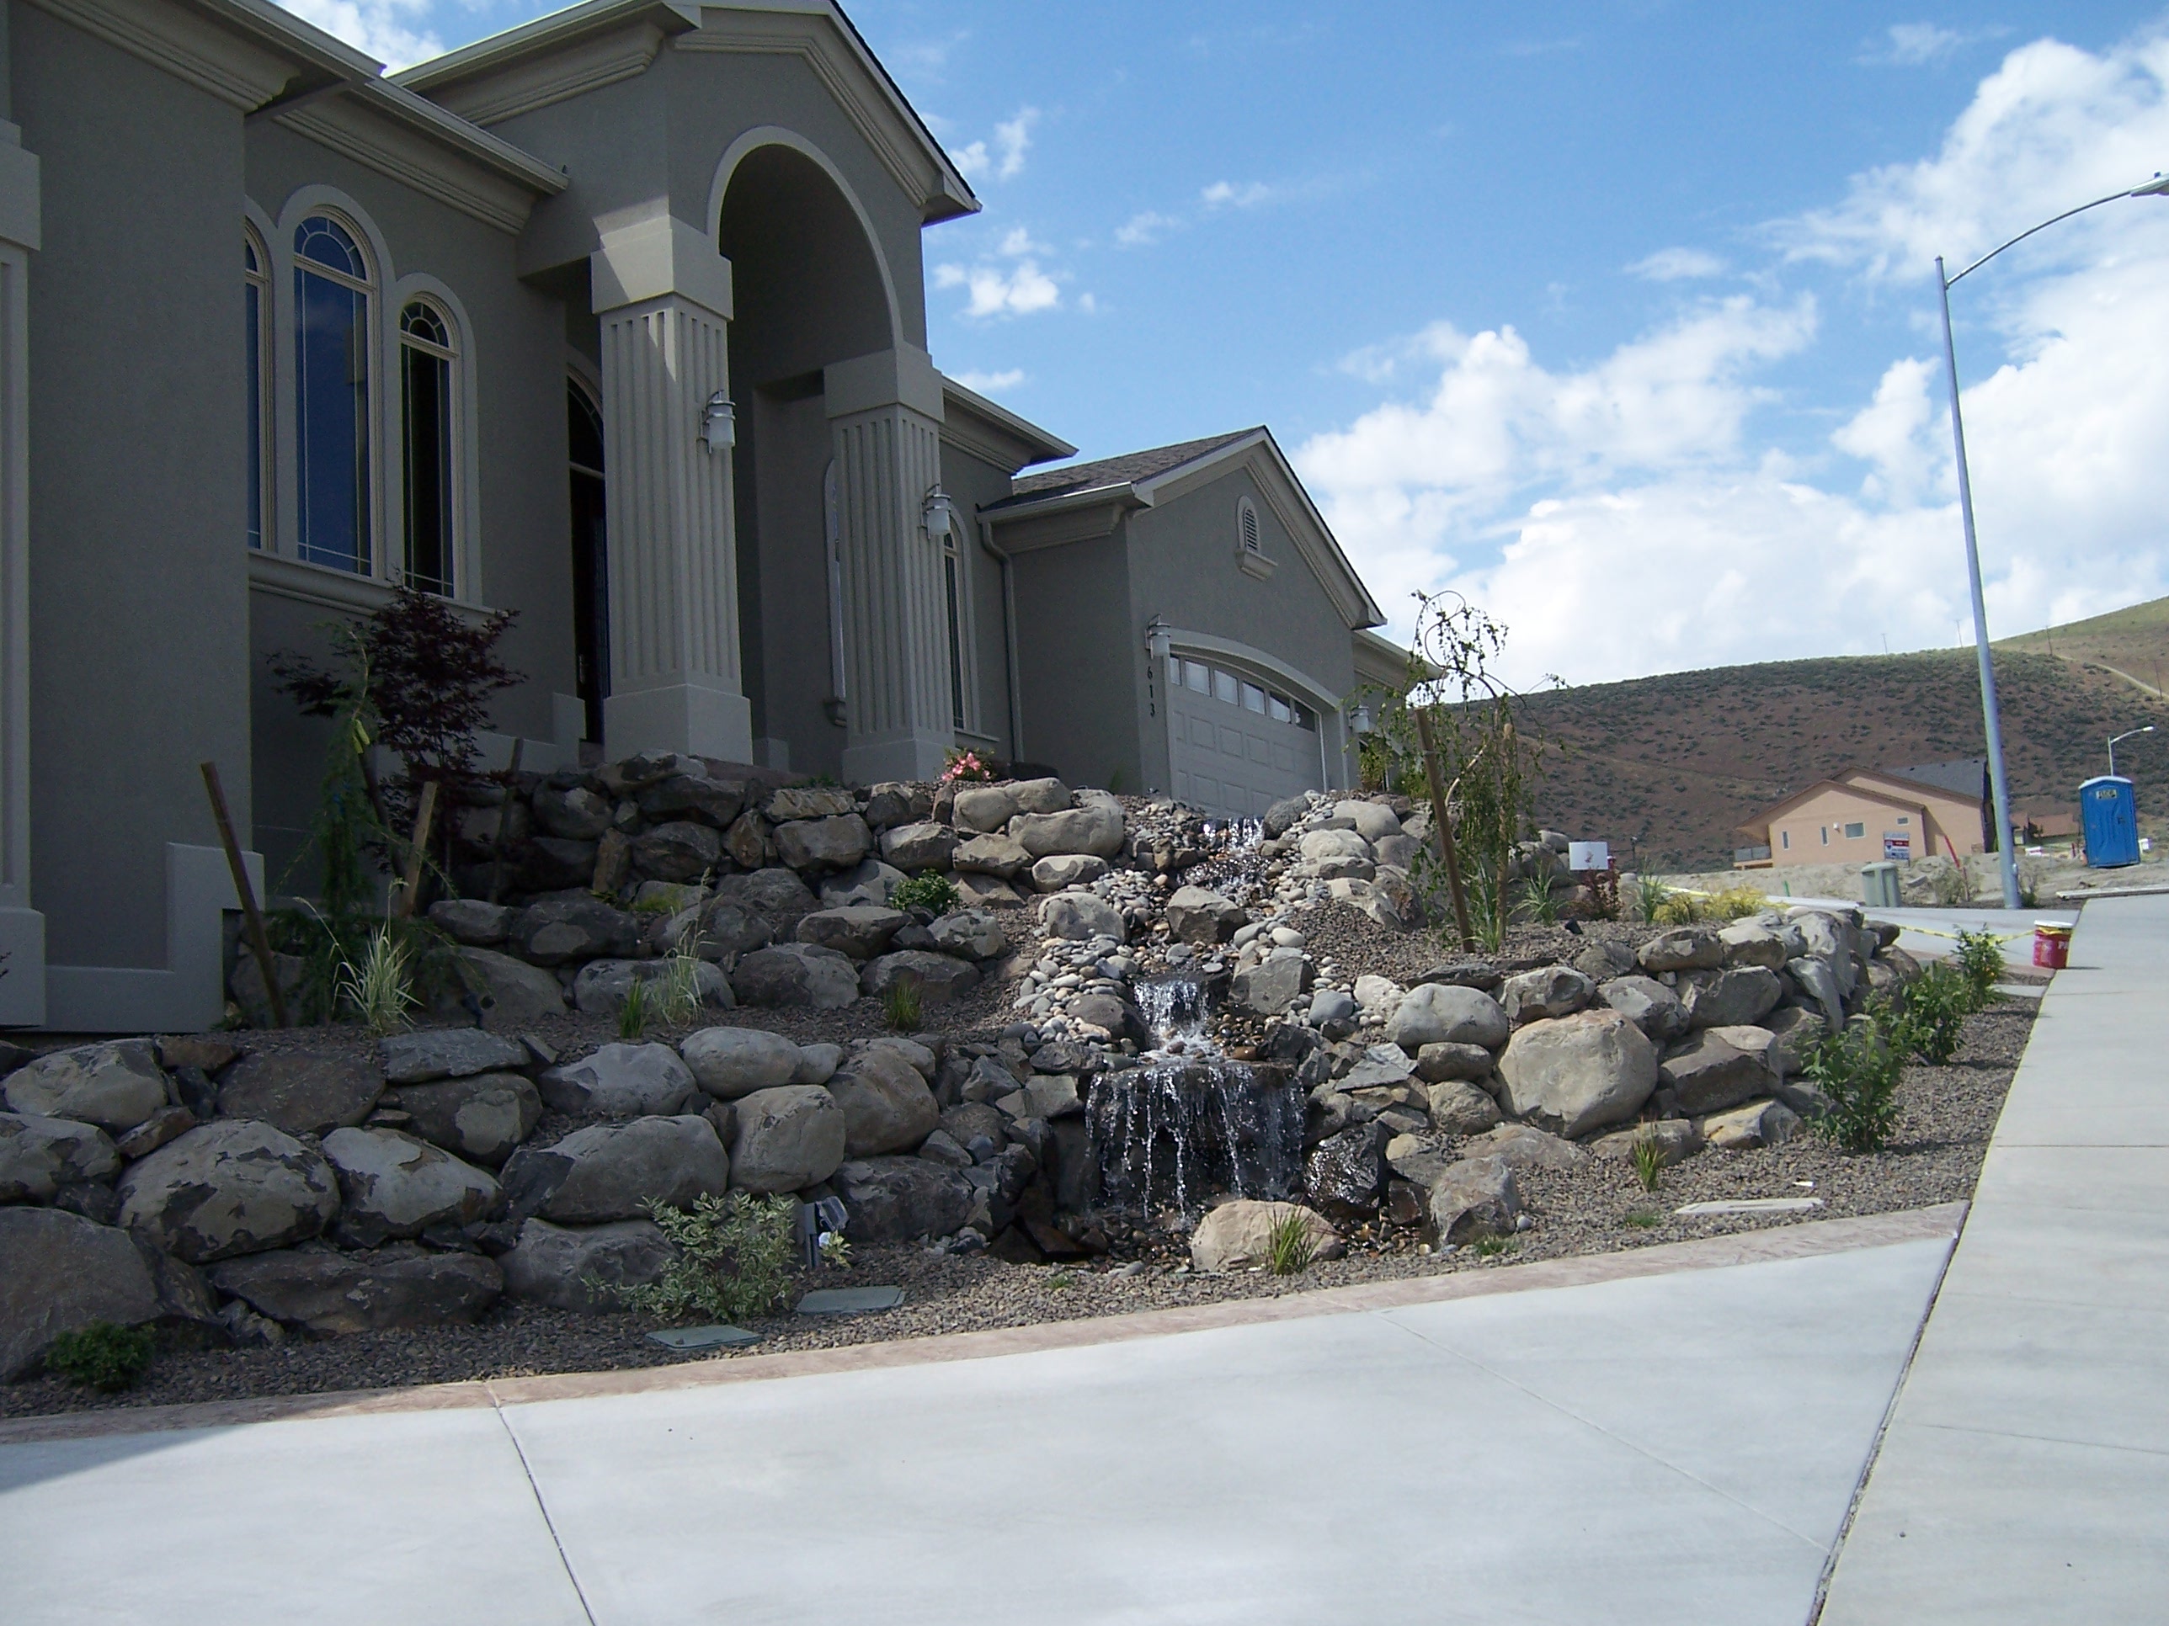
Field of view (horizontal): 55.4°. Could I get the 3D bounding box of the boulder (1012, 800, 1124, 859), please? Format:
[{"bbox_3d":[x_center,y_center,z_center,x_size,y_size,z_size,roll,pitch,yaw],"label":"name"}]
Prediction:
[{"bbox_3d":[-0.101,0.107,13.000,0.694,0.367,0.520,-3,-7,0],"label":"boulder"}]

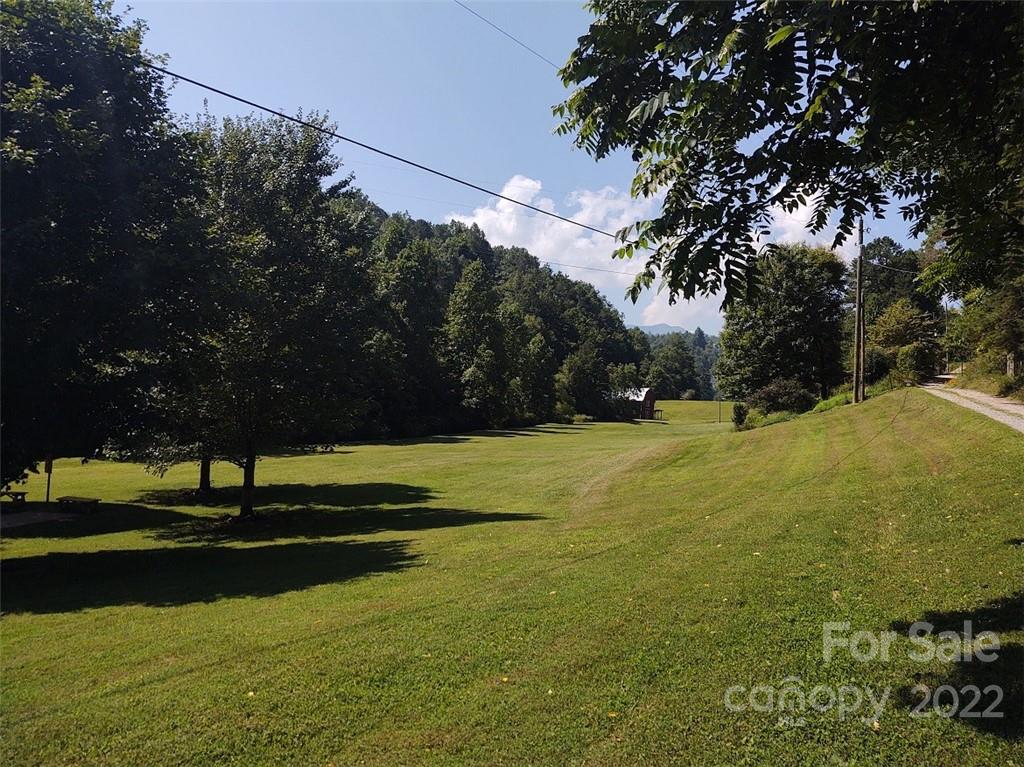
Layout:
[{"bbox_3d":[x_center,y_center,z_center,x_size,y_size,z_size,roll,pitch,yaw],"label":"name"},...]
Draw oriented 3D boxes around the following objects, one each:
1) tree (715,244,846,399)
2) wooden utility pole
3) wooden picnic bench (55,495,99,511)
[{"bbox_3d":[16.817,-3.821,50.000,8.200,9.900,8.000,0,-2,19],"label":"tree"},{"bbox_3d":[17.822,-3.749,41.000,0.320,9.450,0.320,2,-1,23],"label":"wooden utility pole"},{"bbox_3d":[-20.340,5.660,37.500,1.850,0.700,0.900,0,-2,10],"label":"wooden picnic bench"}]

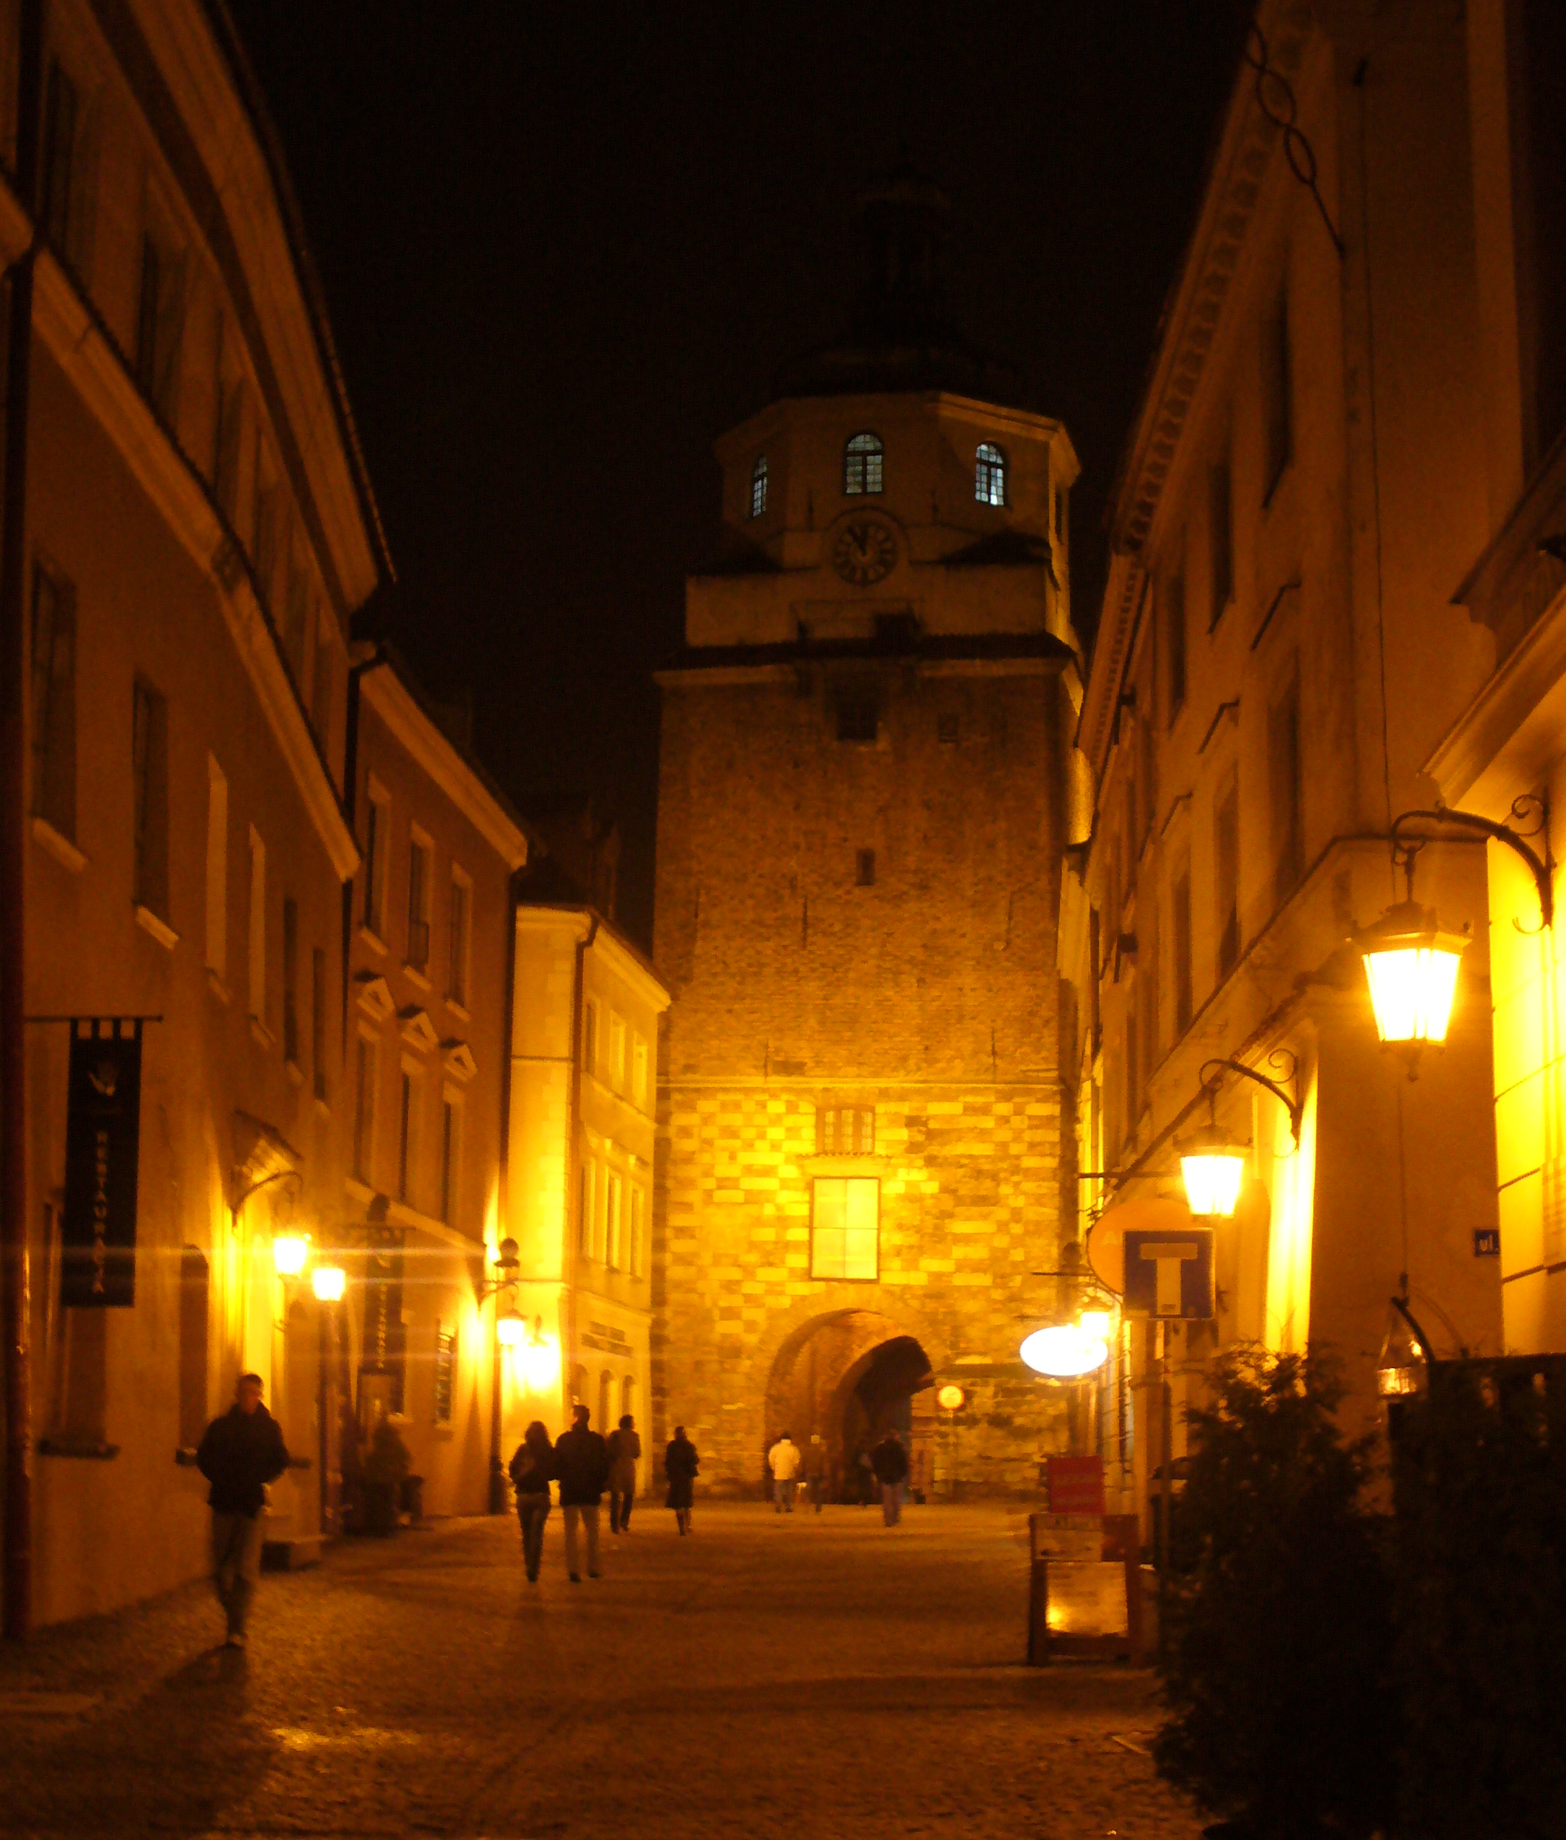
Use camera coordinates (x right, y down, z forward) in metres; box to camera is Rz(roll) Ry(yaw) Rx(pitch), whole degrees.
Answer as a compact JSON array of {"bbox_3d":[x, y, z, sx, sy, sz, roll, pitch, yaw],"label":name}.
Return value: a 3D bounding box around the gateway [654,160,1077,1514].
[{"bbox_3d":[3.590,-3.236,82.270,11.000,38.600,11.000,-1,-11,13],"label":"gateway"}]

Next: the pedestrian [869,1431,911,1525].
[{"bbox_3d":[2.080,10.607,55.021,0.630,1.750,0.450,2,-10,0],"label":"pedestrian"}]

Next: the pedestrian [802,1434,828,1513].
[{"bbox_3d":[0.737,12.436,65.071,0.550,1.710,0.420,2,-10,0],"label":"pedestrian"}]

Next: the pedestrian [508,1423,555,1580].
[{"bbox_3d":[-2.629,6.177,30.813,0.500,1.650,0.400,1,-10,3],"label":"pedestrian"}]

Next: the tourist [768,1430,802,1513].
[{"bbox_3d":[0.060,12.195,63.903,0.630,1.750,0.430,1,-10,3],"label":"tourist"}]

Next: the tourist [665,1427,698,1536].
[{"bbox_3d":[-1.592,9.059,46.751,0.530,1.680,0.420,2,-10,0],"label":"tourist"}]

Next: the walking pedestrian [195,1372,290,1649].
[{"bbox_3d":[-3.551,3.937,19.332,0.600,1.780,0.450,2,-10,-5],"label":"walking pedestrian"}]

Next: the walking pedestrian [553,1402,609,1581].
[{"bbox_3d":[-2.100,6.033,30.570,0.580,1.790,0.420,1,-10,3],"label":"walking pedestrian"}]

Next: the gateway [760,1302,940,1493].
[{"bbox_3d":[2.252,12.581,75.684,4.850,5.100,3.500,-1,-11,13],"label":"gateway"}]

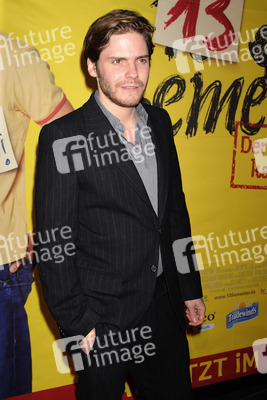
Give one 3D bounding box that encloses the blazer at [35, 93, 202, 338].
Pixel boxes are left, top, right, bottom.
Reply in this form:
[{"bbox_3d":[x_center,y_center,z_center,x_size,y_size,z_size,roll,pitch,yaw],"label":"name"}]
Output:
[{"bbox_3d":[-0.038,0.035,1.800,0.540,0.710,0.330,-7,7,-38],"label":"blazer"}]

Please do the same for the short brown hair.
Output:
[{"bbox_3d":[-0.036,-0.402,1.570,0.172,0.155,0.205,-3,12,-21],"label":"short brown hair"}]

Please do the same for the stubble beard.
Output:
[{"bbox_3d":[-0.018,-0.272,1.515,0.130,0.100,0.095,-3,12,-21],"label":"stubble beard"}]

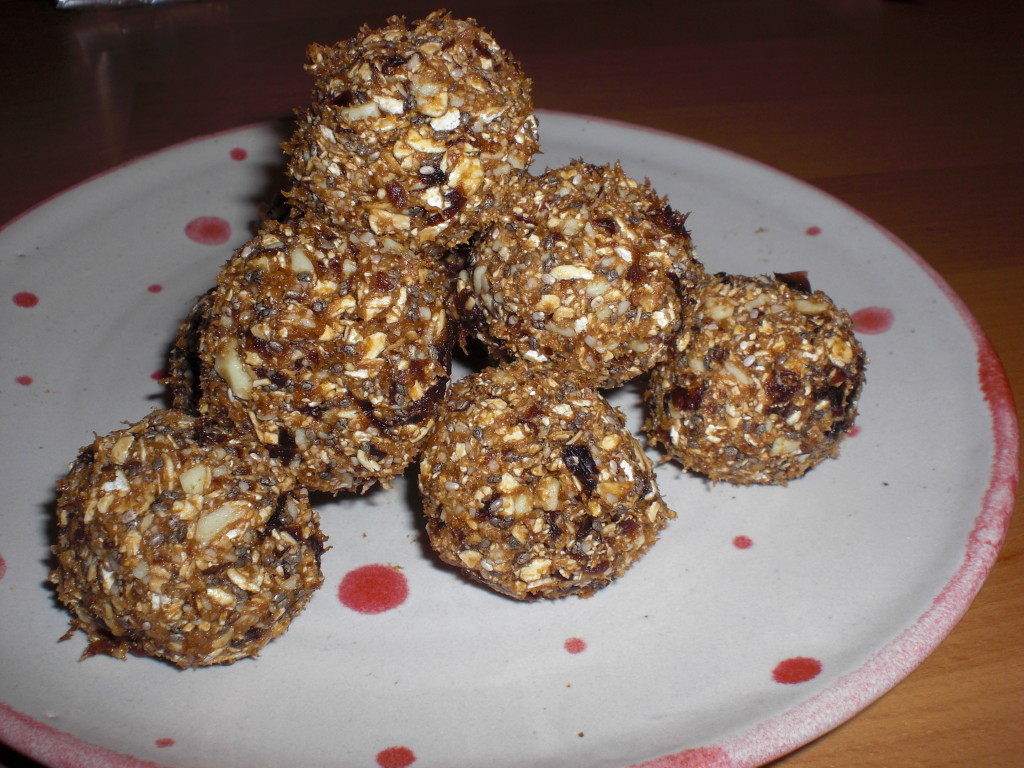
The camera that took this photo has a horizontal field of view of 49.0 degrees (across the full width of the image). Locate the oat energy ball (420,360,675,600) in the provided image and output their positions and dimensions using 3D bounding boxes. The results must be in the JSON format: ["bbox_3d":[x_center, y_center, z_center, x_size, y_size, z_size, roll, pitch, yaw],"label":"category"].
[{"bbox_3d":[0.005,0.017,0.195,0.043,0.041,0.042,1,38,0],"label":"oat energy ball"}]

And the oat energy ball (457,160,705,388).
[{"bbox_3d":[0.013,-0.020,0.210,0.045,0.042,0.044,1,38,0],"label":"oat energy ball"}]

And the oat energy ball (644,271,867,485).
[{"bbox_3d":[0.047,-0.001,0.220,0.041,0.041,0.041,1,38,0],"label":"oat energy ball"}]

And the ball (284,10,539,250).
[{"bbox_3d":[-0.017,-0.042,0.191,0.042,0.040,0.041,1,38,0],"label":"ball"}]

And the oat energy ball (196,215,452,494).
[{"bbox_3d":[-0.029,-0.005,0.178,0.041,0.044,0.042,1,38,0],"label":"oat energy ball"}]

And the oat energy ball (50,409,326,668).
[{"bbox_3d":[-0.052,0.025,0.184,0.043,0.041,0.042,1,38,0],"label":"oat energy ball"}]

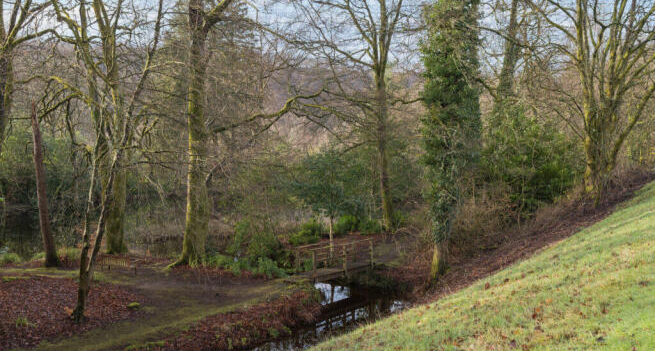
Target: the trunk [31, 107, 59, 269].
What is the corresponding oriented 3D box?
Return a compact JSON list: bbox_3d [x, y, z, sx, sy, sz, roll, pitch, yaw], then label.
[{"bbox_3d":[-12.298,0.440,27.607,0.580,7.118,0.550,-5,2,-24],"label":"trunk"}]

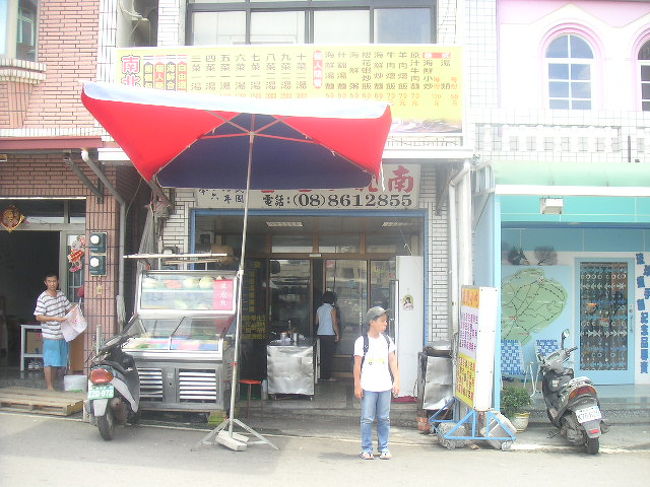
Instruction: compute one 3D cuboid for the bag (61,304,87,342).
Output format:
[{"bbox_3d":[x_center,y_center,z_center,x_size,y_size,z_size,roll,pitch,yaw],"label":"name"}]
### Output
[{"bbox_3d":[-3.473,1.105,9.850,0.360,0.500,0.150,1,-2,-18],"label":"bag"}]

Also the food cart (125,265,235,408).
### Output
[{"bbox_3d":[-1.726,1.151,8.700,1.210,1.650,0.800,0,-2,7],"label":"food cart"}]

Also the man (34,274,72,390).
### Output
[{"bbox_3d":[-3.839,1.247,10.050,0.520,1.630,0.380,1,-2,-27],"label":"man"}]

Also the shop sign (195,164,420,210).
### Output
[{"bbox_3d":[-0.245,-0.762,9.700,3.046,0.626,0.080,0,-2,1],"label":"shop sign"}]

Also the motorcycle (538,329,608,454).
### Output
[{"bbox_3d":[2.810,1.690,8.300,0.680,1.200,1.750,0,-2,2],"label":"motorcycle"}]

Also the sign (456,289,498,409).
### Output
[{"bbox_3d":[1.751,1.180,8.242,0.210,1.330,0.900,2,-2,-2],"label":"sign"}]

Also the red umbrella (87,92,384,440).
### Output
[{"bbox_3d":[-0.800,0.339,7.450,2.800,3.500,2.400,2,-2,0],"label":"red umbrella"}]

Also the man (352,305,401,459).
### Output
[{"bbox_3d":[0.520,1.410,7.200,0.480,1.540,0.300,0,-2,-2],"label":"man"}]

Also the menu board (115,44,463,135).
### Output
[{"bbox_3d":[-0.468,-2.023,9.400,4.560,1.173,0.080,0,-2,1],"label":"menu board"}]

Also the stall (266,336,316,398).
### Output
[{"bbox_3d":[-0.490,1.841,10.380,0.660,0.760,0.600,0,-2,3],"label":"stall"}]

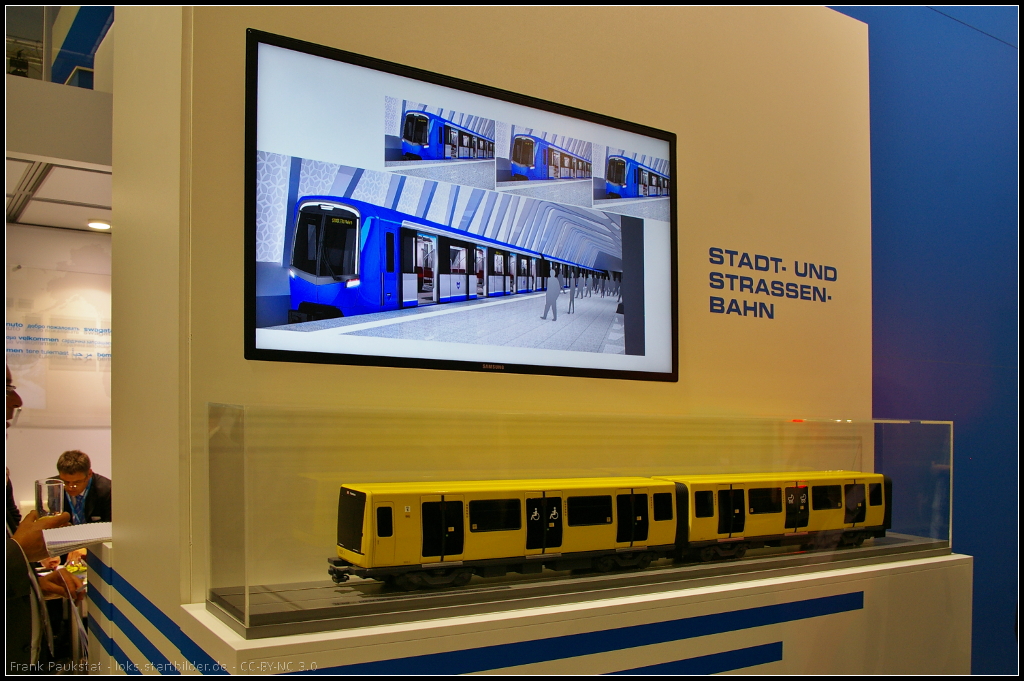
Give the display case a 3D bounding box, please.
[{"bbox_3d":[0.315,0.335,1.916,1.841,0.347,0.231,4,-6,-32],"label":"display case"}]

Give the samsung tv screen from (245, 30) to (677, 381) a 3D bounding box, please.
[{"bbox_3d":[-0.051,-0.232,1.868,1.037,0.604,0.050,4,-6,-32],"label":"samsung tv screen"}]

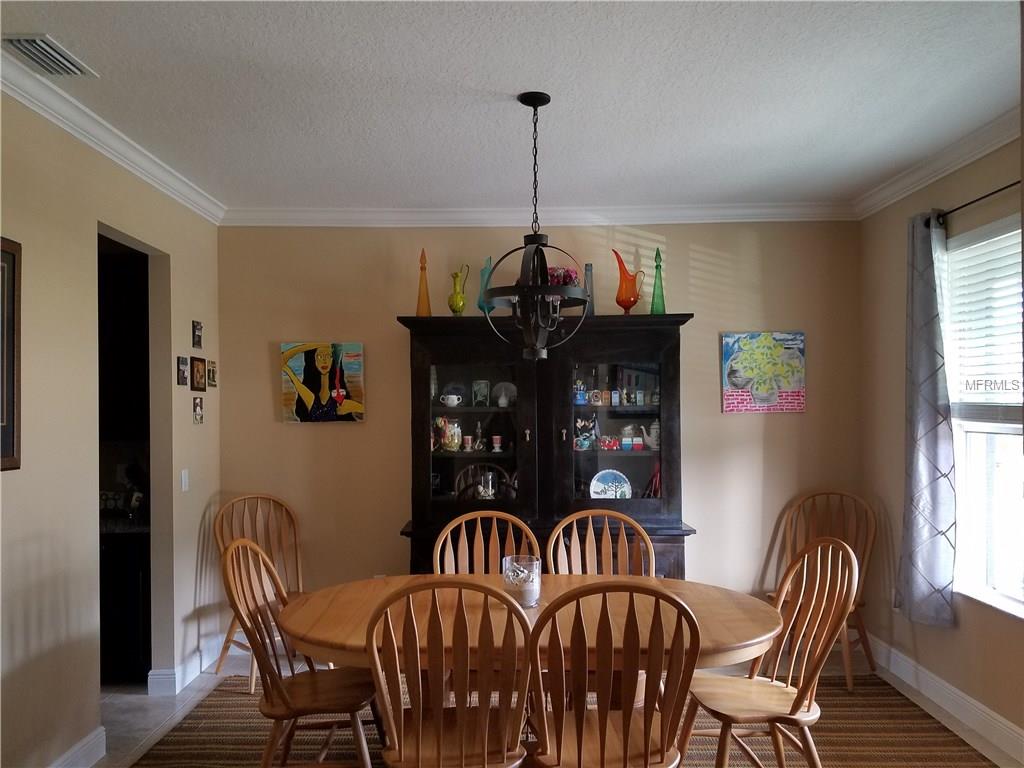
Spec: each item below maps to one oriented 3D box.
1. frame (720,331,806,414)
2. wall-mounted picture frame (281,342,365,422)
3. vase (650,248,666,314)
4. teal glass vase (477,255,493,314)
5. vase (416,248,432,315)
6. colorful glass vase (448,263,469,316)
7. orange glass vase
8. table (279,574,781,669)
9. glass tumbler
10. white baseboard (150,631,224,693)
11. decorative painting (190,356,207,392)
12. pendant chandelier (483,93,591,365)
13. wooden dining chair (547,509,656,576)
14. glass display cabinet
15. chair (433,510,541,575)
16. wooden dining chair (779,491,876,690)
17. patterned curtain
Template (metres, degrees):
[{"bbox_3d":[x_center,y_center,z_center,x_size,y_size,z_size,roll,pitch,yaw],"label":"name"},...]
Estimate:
[{"bbox_3d":[1.573,-0.072,4.813,0.504,0.508,0.035,0,-2,0],"label":"frame"},{"bbox_3d":[-1.171,-0.010,4.752,0.507,0.490,0.035,0,-2,0],"label":"wall-mounted picture frame"},{"bbox_3d":[0.878,-0.598,4.607,0.092,0.431,0.092,0,-2,0],"label":"vase"},{"bbox_3d":[-0.158,-0.576,4.607,0.105,0.402,0.105,0,-2,0],"label":"teal glass vase"},{"bbox_3d":[-0.525,-0.593,4.608,0.092,0.441,0.092,0,-2,0],"label":"vase"},{"bbox_3d":[-0.312,-0.540,4.496,0.111,0.336,0.100,0,-2,0],"label":"colorful glass vase"},{"bbox_3d":[0.685,-0.585,4.502,0.186,0.409,0.130,0,-2,0],"label":"orange glass vase"},{"bbox_3d":[0.058,1.232,2.931,1.820,0.765,1.085,-1,-2,4],"label":"table"},{"bbox_3d":[0.040,0.780,3.039,0.150,0.176,0.150,0,-2,0],"label":"glass tumbler"},{"bbox_3d":[-1.874,1.614,4.455,0.152,0.133,0.654,0,-2,0],"label":"white baseboard"},{"bbox_3d":[-1.803,-0.051,4.424,0.020,0.193,0.172,0,-2,0],"label":"decorative painting"},{"bbox_3d":[0.095,-0.611,2.999,0.415,1.034,0.415,0,-2,0],"label":"pendant chandelier"},{"bbox_3d":[0.442,1.119,3.482,0.510,1.015,0.570,0,-2,0],"label":"wooden dining chair"},{"bbox_3d":[0.205,0.645,4.564,1.681,2.046,0.470,0,-2,0],"label":"glass display cabinet"},{"bbox_3d":[-0.118,1.124,3.479,0.510,1.015,0.570,0,-2,0],"label":"chair"},{"bbox_3d":[1.772,1.153,4.443,0.520,1.000,0.550,-2,-2,37],"label":"wooden dining chair"},{"bbox_3d":[2.036,0.164,3.837,0.150,2.000,0.420,0,-2,0],"label":"patterned curtain"}]

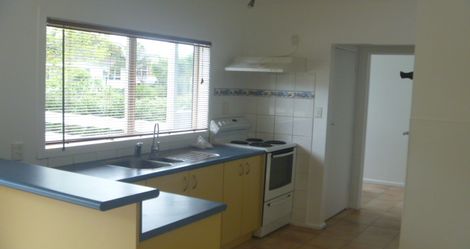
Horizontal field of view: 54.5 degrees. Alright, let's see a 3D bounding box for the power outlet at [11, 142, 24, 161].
[{"bbox_3d":[-1.426,0.180,2.990,0.012,0.114,0.086,5,6,33],"label":"power outlet"}]

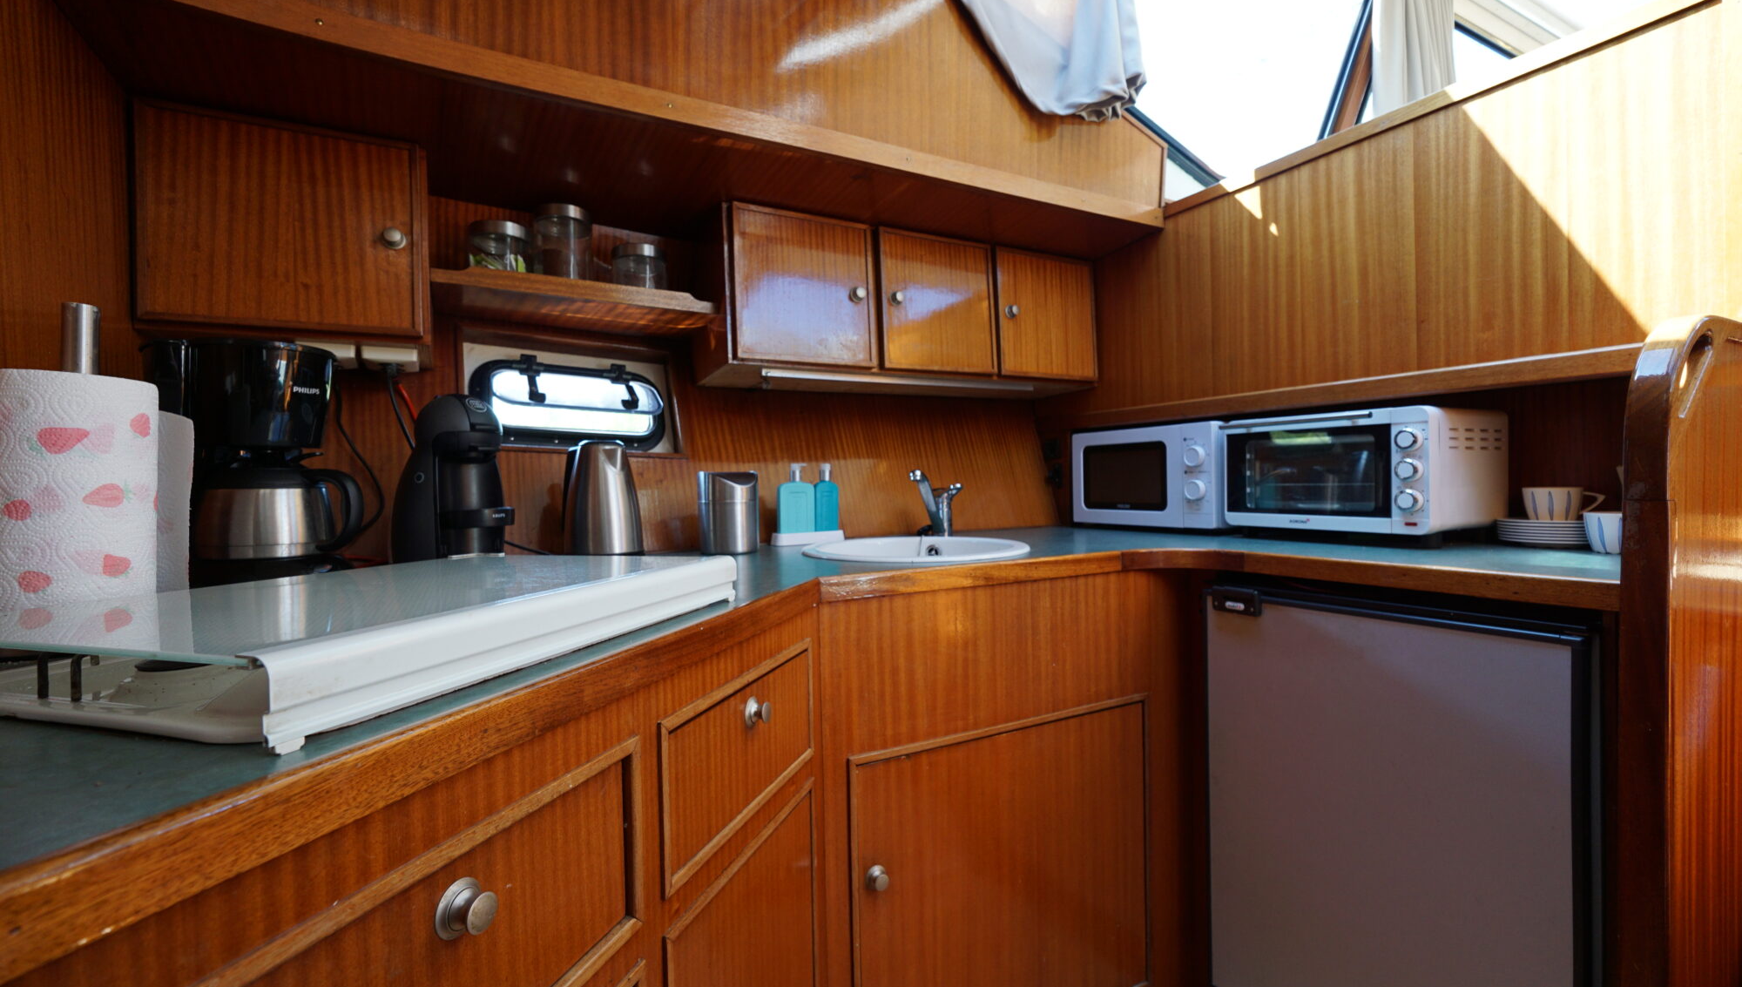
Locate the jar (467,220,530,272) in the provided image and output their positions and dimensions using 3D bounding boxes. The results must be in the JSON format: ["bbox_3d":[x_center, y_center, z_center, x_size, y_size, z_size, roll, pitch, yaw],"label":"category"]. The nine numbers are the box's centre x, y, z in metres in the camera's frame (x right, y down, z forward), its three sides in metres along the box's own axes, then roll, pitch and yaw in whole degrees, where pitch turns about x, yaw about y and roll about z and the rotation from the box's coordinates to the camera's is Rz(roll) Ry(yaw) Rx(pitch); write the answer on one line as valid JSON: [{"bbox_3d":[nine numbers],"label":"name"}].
[{"bbox_3d":[-0.773,-0.490,1.506,0.118,0.122,0.118,-2,1,-28],"label":"jar"}]

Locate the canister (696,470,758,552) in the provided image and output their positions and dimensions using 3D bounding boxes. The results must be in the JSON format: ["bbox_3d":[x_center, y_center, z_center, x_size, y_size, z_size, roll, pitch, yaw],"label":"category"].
[{"bbox_3d":[-0.304,0.039,1.545,0.122,0.171,0.122,-2,1,-27],"label":"canister"}]

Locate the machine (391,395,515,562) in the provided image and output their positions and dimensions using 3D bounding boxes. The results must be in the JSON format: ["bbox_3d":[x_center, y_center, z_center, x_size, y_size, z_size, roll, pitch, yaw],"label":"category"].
[{"bbox_3d":[-0.665,-0.009,1.150,0.200,0.292,0.150,-1,1,21],"label":"machine"}]

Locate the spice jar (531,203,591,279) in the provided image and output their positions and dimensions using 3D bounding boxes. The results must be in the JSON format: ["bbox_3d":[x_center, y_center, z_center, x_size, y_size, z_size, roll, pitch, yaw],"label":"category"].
[{"bbox_3d":[-0.667,-0.523,1.564,0.119,0.182,0.119,-2,1,-28],"label":"spice jar"}]

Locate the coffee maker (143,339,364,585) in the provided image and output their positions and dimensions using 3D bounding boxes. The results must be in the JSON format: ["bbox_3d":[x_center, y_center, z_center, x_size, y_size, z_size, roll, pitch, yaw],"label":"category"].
[{"bbox_3d":[-0.809,-0.029,0.998,0.232,0.345,0.180,-1,1,4],"label":"coffee maker"}]

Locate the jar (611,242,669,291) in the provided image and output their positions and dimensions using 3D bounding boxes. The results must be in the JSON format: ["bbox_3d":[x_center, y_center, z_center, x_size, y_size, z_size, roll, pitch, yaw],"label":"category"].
[{"bbox_3d":[-0.524,-0.494,1.641,0.119,0.116,0.119,-2,1,-28],"label":"jar"}]

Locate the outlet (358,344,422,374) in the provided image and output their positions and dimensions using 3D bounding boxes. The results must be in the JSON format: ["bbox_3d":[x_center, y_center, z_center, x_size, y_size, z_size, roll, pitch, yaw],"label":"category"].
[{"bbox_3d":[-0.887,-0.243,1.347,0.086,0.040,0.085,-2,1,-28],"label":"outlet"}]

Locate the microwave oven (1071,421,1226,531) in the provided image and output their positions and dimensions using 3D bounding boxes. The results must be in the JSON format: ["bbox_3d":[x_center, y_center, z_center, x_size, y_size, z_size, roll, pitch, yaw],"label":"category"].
[{"bbox_3d":[0.818,-0.035,1.923,0.345,0.262,0.438,-2,1,-28],"label":"microwave oven"}]

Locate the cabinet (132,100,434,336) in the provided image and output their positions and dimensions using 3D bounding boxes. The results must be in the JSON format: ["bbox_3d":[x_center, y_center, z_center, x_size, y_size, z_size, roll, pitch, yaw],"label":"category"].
[{"bbox_3d":[-1.026,-0.432,1.324,0.391,0.346,0.300,-2,1,-28],"label":"cabinet"}]

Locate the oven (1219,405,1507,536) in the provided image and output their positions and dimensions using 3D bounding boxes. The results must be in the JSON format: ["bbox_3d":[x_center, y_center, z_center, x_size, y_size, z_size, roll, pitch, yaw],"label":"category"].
[{"bbox_3d":[1.014,-0.030,1.525,0.325,0.257,0.404,-2,1,-28],"label":"oven"}]

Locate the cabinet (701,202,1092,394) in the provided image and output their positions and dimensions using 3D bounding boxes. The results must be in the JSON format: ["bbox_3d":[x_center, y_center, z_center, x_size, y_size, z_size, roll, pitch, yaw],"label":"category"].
[{"bbox_3d":[0.102,-0.466,1.935,1.083,0.346,0.300,-2,1,-28],"label":"cabinet"}]

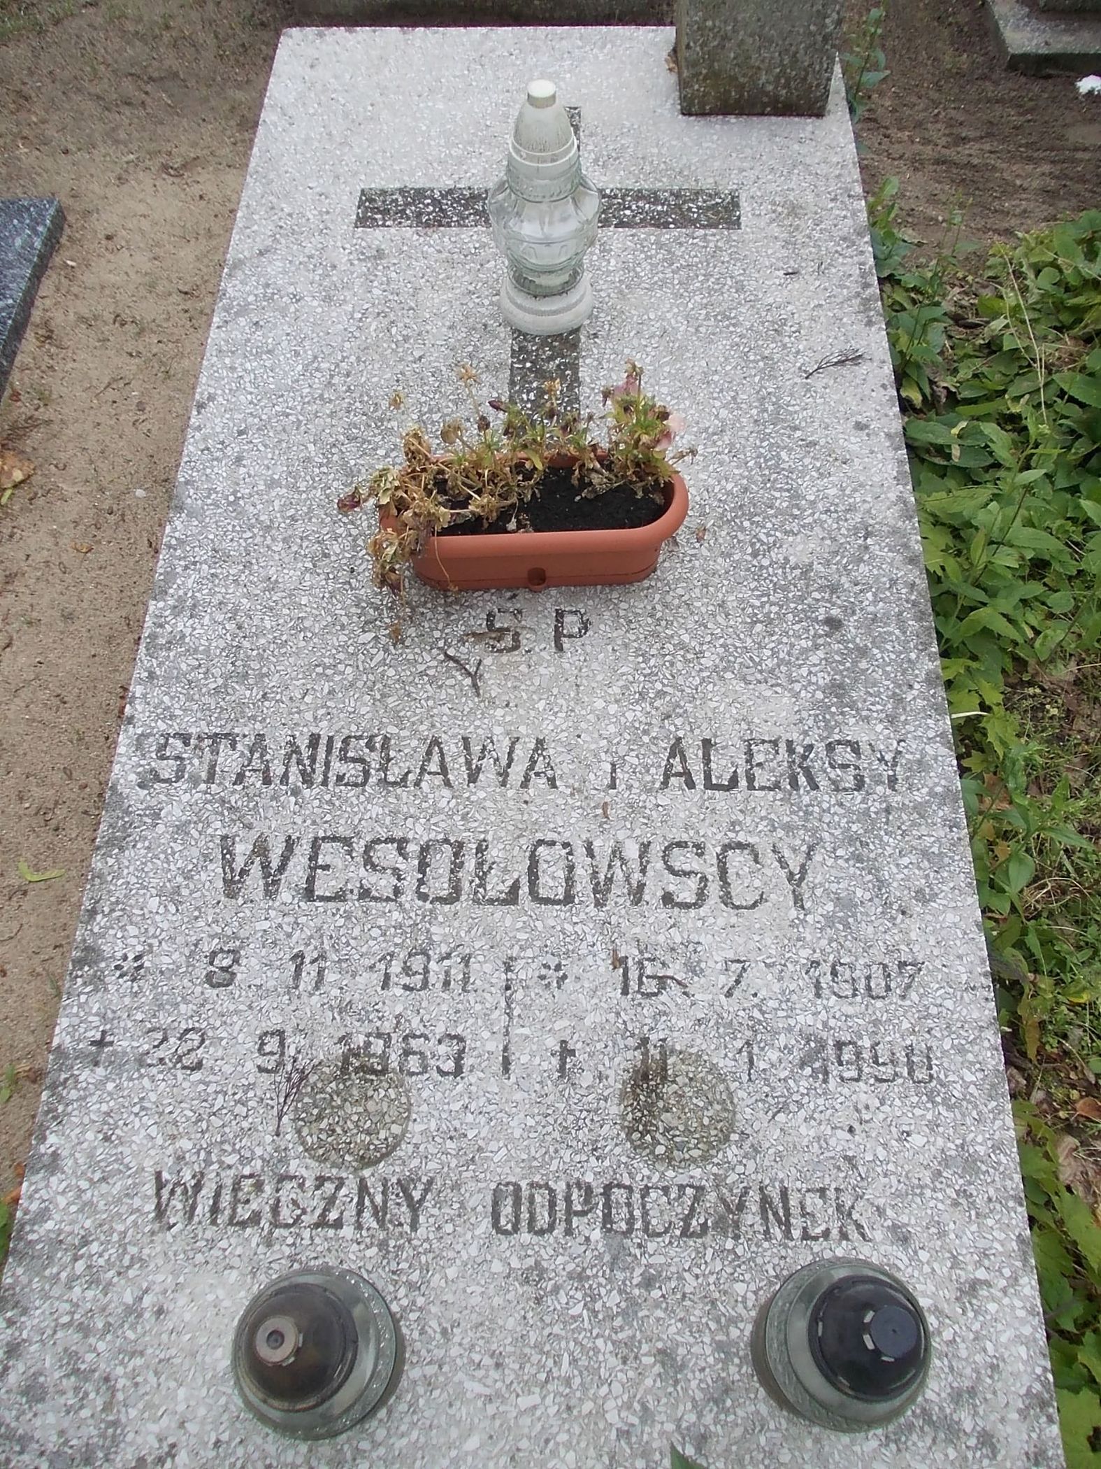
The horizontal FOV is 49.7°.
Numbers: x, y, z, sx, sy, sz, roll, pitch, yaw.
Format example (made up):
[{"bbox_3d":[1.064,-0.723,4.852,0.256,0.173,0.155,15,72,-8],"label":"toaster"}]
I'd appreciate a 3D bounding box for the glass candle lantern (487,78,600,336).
[{"bbox_3d":[-0.007,-0.605,1.358,0.129,0.276,0.129,1,61,1],"label":"glass candle lantern"}]

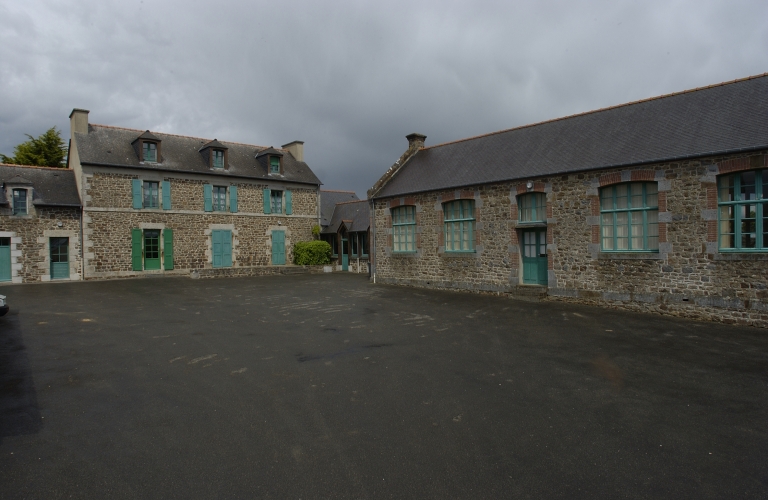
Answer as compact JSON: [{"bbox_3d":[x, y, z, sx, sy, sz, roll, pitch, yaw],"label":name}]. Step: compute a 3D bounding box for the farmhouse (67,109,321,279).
[{"bbox_3d":[-12.754,-3.362,31.171,14.850,10.050,8.000,-1,1,-40],"label":"farmhouse"}]

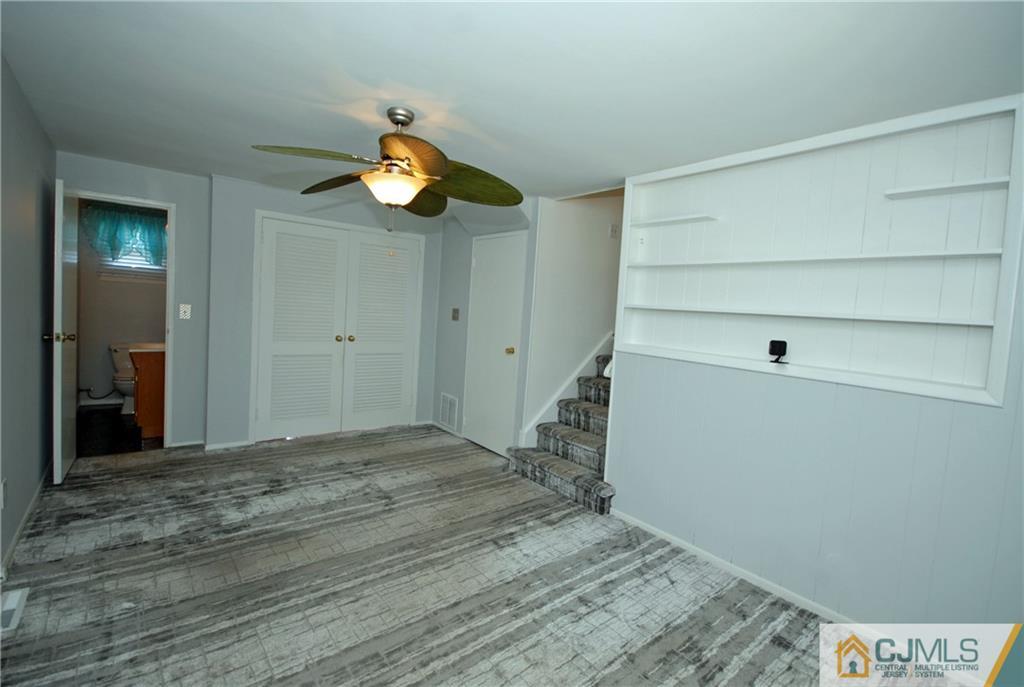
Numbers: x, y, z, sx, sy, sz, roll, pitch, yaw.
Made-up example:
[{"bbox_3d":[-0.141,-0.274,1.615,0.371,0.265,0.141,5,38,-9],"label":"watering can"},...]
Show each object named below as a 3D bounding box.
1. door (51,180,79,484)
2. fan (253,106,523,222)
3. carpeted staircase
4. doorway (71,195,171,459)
[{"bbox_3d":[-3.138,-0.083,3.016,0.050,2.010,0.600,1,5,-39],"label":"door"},{"bbox_3d":[-0.566,-0.928,2.182,1.308,0.481,1.308,0,5,-42],"label":"fan"},{"bbox_3d":[0.810,0.593,3.685,1.322,1.108,1.081,0,5,-42],"label":"carpeted staircase"},{"bbox_3d":[-3.149,-0.115,3.434,0.591,2.009,0.114,0,5,-42],"label":"doorway"}]

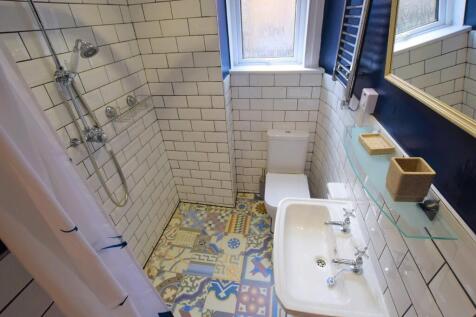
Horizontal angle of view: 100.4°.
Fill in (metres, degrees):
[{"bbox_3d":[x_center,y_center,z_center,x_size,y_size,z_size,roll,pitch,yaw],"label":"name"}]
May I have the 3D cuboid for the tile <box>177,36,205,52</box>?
[{"bbox_3d":[-0.324,-0.799,1.387,0.200,0.100,0.010,2,34,7],"label":"tile"}]

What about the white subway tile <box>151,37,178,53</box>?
[{"bbox_3d":[-0.520,-0.803,1.411,0.200,0.100,0.010,2,34,7],"label":"white subway tile"}]

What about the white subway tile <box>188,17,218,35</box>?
[{"bbox_3d":[-0.229,-0.877,1.319,0.200,0.100,0.010,2,34,7],"label":"white subway tile"}]

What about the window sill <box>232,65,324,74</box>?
[{"bbox_3d":[0.308,-0.717,1.617,0.745,0.030,0.125,3,34,10],"label":"window sill"}]

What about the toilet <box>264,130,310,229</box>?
[{"bbox_3d":[0.445,0.260,1.817,0.380,0.810,0.630,2,34,7],"label":"toilet"}]

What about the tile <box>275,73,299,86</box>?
[{"bbox_3d":[0.404,-0.641,1.619,0.200,0.100,0.010,3,34,10],"label":"tile"}]

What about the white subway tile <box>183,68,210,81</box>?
[{"bbox_3d":[-0.319,-0.632,1.502,0.200,0.100,0.010,2,34,7],"label":"white subway tile"}]

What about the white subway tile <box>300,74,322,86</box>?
[{"bbox_3d":[0.577,-0.614,1.562,0.175,0.100,0.010,2,34,7],"label":"white subway tile"}]

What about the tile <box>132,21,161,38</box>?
[{"bbox_3d":[-0.648,-0.924,1.431,0.200,0.100,0.010,3,34,10],"label":"tile"}]

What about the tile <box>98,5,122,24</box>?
[{"bbox_3d":[-0.815,-0.926,1.279,0.010,0.100,0.200,3,34,10],"label":"tile"}]

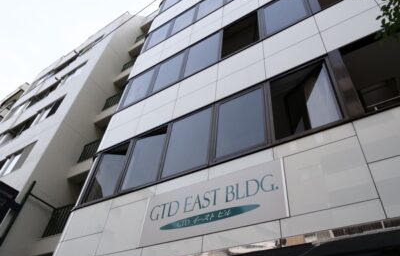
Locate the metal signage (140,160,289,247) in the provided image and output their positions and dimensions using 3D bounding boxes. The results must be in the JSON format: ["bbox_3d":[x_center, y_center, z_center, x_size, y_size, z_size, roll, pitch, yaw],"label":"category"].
[{"bbox_3d":[0.111,1.251,4.859,2.689,0.984,0.080,-22,-51,27],"label":"metal signage"}]

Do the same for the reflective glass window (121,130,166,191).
[{"bbox_3d":[-1.260,0.671,6.907,1.096,1.626,0.100,-22,-51,27],"label":"reflective glass window"}]

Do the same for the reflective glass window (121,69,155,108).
[{"bbox_3d":[-1.971,-1.345,9.779,1.085,1.579,0.100,-22,-51,27],"label":"reflective glass window"}]

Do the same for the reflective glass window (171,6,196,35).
[{"bbox_3d":[-0.654,-4.083,11.462,1.096,1.543,0.100,-22,-51,27],"label":"reflective glass window"}]

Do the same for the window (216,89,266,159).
[{"bbox_3d":[0.767,-0.129,5.802,1.118,1.626,0.100,-22,-51,27],"label":"window"}]

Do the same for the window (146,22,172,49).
[{"bbox_3d":[-1.673,-3.681,12.018,1.085,1.543,0.100,-22,-51,27],"label":"window"}]

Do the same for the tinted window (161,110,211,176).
[{"bbox_3d":[-0.257,0.275,6.360,1.169,1.626,0.100,-22,-51,27],"label":"tinted window"}]

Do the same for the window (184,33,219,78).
[{"bbox_3d":[0.051,-2.143,8.677,1.169,1.579,0.100,-22,-51,27],"label":"window"}]

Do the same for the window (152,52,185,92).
[{"bbox_3d":[-0.952,-1.747,9.224,1.096,1.579,0.100,-22,-51,27],"label":"window"}]

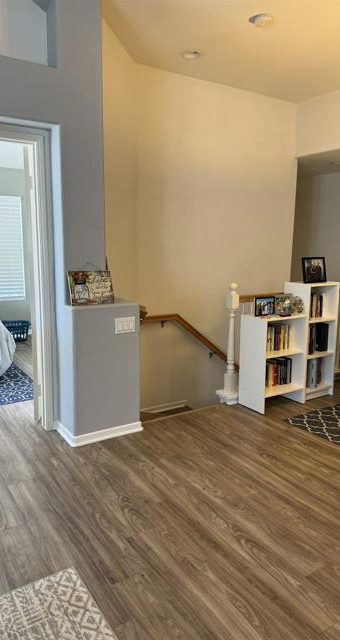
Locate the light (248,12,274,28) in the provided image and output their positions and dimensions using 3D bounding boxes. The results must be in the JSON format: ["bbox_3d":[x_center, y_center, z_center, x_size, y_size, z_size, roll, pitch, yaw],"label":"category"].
[{"bbox_3d":[0.669,-2.174,3.245,0.189,0.030,0.189,0,10,0],"label":"light"}]

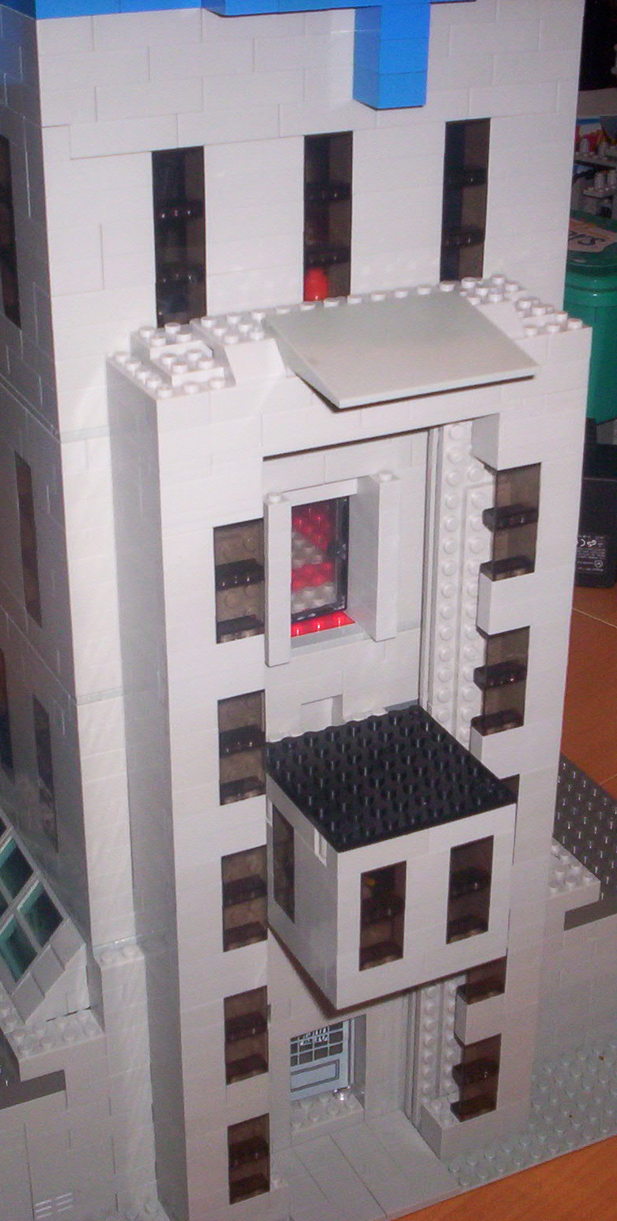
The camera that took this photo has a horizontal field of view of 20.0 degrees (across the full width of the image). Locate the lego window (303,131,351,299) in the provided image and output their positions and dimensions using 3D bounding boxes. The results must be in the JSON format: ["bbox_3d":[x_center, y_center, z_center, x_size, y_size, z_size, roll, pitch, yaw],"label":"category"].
[{"bbox_3d":[0.004,-0.116,0.532,0.016,0.058,0.008,-13,30,-23],"label":"lego window"}]

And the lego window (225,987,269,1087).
[{"bbox_3d":[-0.023,0.143,0.601,0.016,0.038,0.008,-13,30,-24],"label":"lego window"}]

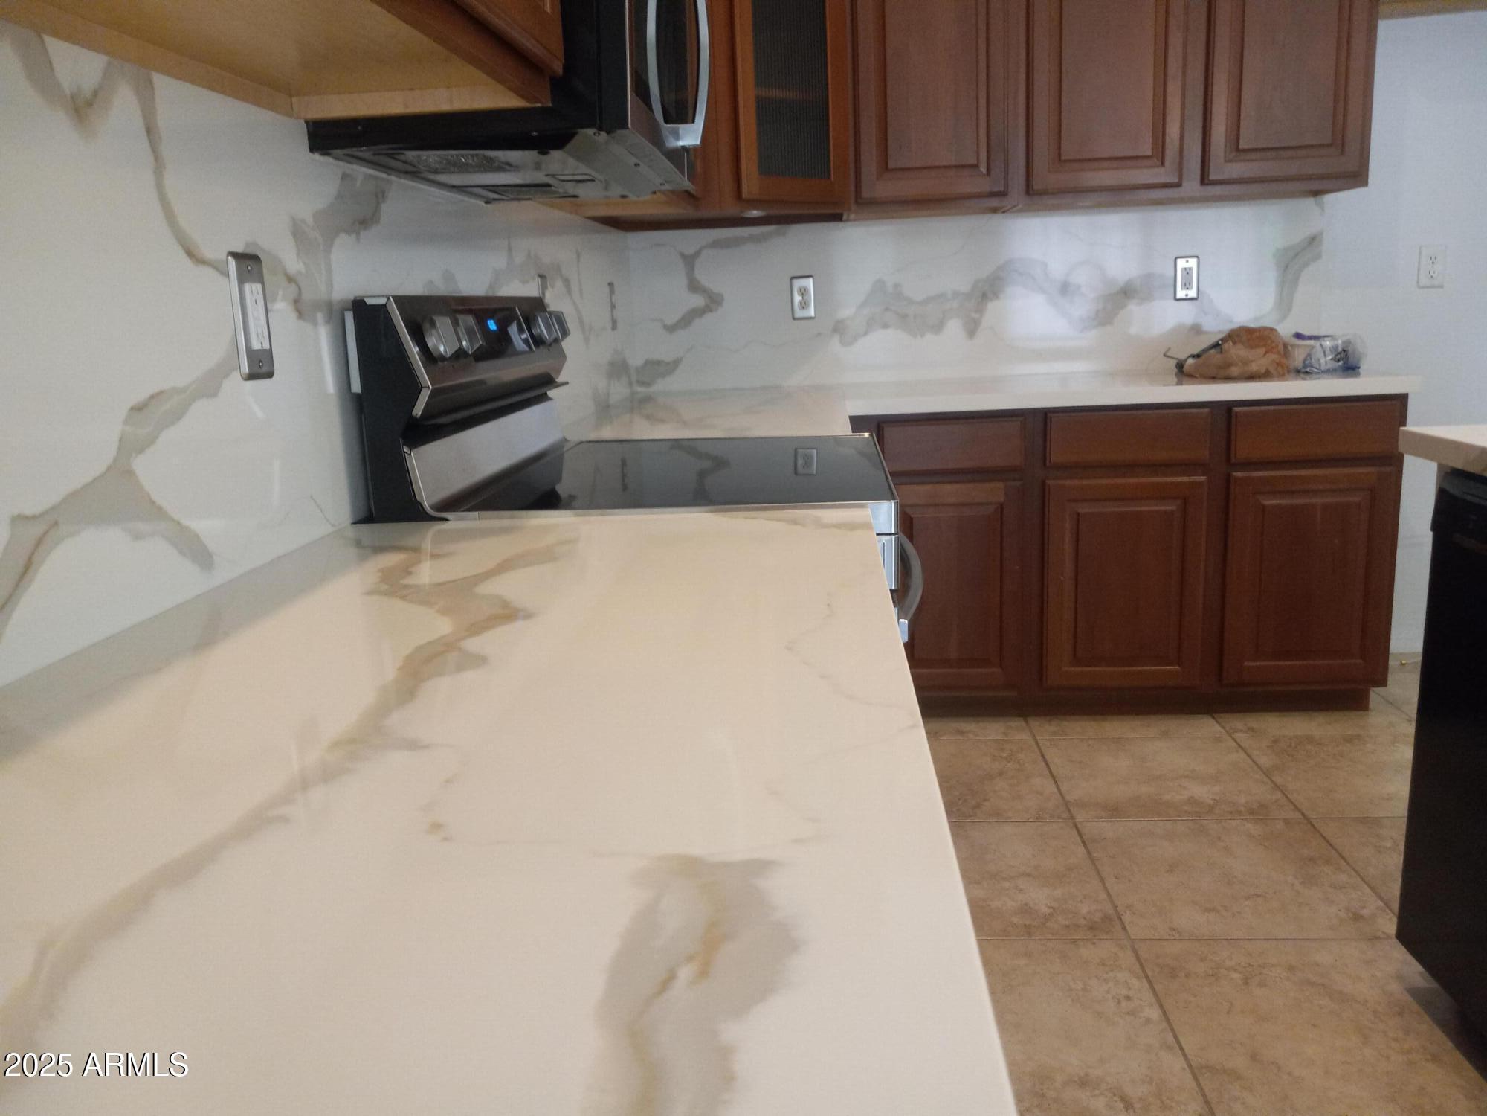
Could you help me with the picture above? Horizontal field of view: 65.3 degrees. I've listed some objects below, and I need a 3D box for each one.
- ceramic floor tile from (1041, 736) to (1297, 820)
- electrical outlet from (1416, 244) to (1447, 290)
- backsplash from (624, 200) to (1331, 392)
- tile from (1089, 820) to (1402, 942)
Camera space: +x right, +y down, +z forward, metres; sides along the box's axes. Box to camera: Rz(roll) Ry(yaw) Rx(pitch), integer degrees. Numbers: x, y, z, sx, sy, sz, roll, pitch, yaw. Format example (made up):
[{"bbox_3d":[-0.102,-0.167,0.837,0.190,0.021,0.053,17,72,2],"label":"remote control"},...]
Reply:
[{"bbox_3d":[1.000,0.528,2.796,0.491,0.010,0.491,-2,12,5],"label":"ceramic floor tile"},{"bbox_3d":[2.023,-0.853,3.408,0.073,0.118,0.008,-2,12,4],"label":"electrical outlet"},{"bbox_3d":[0.674,-0.786,3.512,2.067,0.482,0.020,-2,12,4],"label":"backsplash"},{"bbox_3d":[0.963,0.633,2.313,0.491,0.010,0.491,-2,12,5],"label":"tile"}]

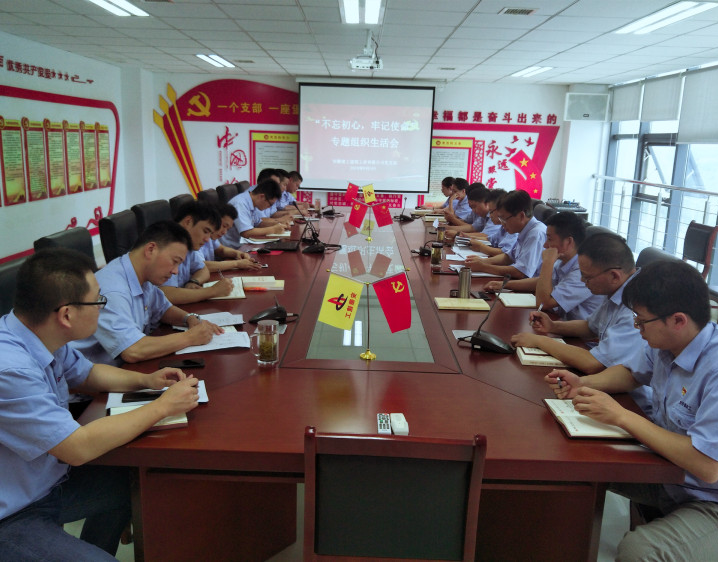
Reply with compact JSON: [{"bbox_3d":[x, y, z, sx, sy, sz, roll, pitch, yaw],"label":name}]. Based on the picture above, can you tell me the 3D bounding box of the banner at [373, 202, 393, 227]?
[{"bbox_3d":[0.221,-0.597,4.753,0.140,0.210,0.025,-17,14,5],"label":"banner"}]

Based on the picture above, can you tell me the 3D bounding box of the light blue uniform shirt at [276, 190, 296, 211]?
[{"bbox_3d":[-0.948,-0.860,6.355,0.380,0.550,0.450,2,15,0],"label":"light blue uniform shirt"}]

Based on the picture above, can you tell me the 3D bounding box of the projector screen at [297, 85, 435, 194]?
[{"bbox_3d":[0.105,-2.161,7.935,2.050,1.570,0.050,2,15,0],"label":"projector screen"}]

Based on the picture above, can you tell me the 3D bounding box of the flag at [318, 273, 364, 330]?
[{"bbox_3d":[-0.080,0.092,2.180,0.143,0.210,0.025,17,15,-4],"label":"flag"}]

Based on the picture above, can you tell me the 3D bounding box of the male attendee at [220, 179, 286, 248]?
[{"bbox_3d":[-0.939,-0.265,4.723,0.680,1.275,0.500,2,15,0],"label":"male attendee"}]

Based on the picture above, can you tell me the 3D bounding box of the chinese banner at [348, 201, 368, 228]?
[{"bbox_3d":[-0.005,-0.599,4.680,0.165,0.240,0.030,2,14,0],"label":"chinese banner"}]

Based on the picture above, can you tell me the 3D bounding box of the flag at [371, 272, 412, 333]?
[{"bbox_3d":[0.131,0.087,2.100,0.160,0.240,0.030,2,14,0],"label":"flag"}]

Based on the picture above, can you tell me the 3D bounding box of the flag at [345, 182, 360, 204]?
[{"bbox_3d":[-0.092,-1.123,6.651,0.140,0.210,0.025,18,14,-4],"label":"flag"}]

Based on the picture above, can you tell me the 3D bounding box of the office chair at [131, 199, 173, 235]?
[{"bbox_3d":[-1.200,-0.014,3.910,0.650,1.120,0.600,3,14,6],"label":"office chair"}]

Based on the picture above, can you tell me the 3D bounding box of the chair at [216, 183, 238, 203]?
[{"bbox_3d":[-1.159,-0.496,5.748,0.650,1.100,0.600,3,14,3],"label":"chair"}]

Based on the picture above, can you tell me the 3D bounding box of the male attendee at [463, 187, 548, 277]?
[{"bbox_3d":[1.029,0.013,3.714,0.680,1.310,0.520,1,14,-2],"label":"male attendee"}]

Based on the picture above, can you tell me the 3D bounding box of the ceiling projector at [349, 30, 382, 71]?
[{"bbox_3d":[0.072,-1.927,4.348,0.280,0.320,0.260,2,15,0],"label":"ceiling projector"}]

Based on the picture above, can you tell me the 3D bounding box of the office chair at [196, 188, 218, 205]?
[{"bbox_3d":[-1.171,-0.317,5.081,0.650,1.100,0.600,3,14,4],"label":"office chair"}]

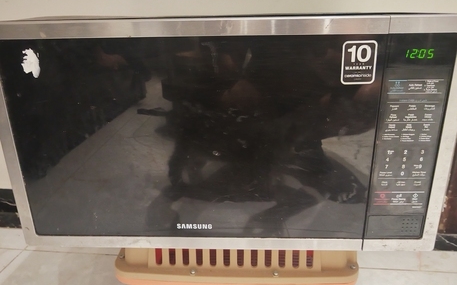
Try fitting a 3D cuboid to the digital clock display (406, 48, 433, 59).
[{"bbox_3d":[0.205,-0.095,0.367,0.029,0.011,0.005,0,19,3],"label":"digital clock display"}]

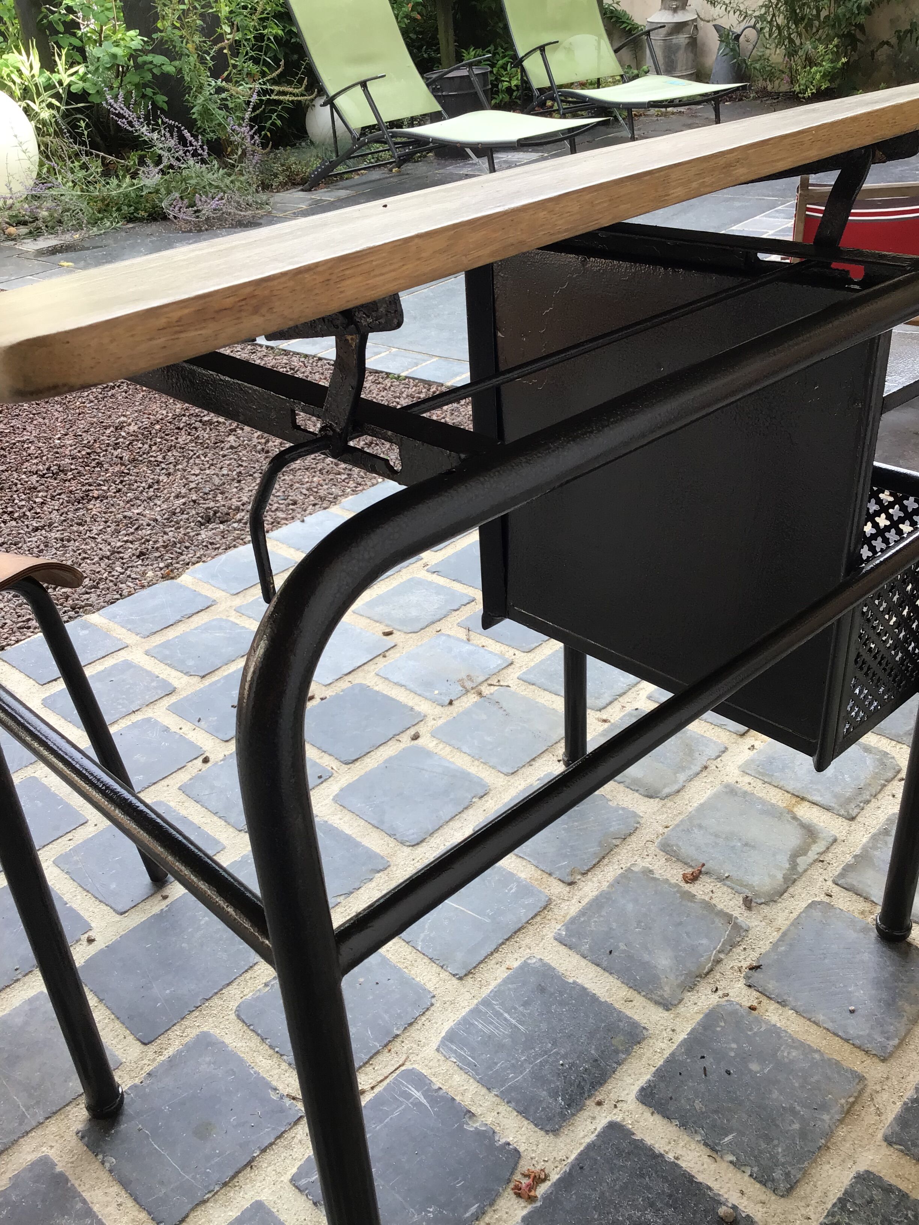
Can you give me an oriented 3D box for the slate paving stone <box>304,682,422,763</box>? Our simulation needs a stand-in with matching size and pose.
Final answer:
[{"bbox_3d":[-0.139,0.157,1.471,0.134,0.025,0.136,22,38,39],"label":"slate paving stone"}]

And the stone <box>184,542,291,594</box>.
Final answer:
[{"bbox_3d":[-0.390,-0.067,2.001,0.139,0.030,0.151,22,39,39],"label":"stone"}]

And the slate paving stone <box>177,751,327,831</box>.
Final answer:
[{"bbox_3d":[-0.265,0.234,1.445,0.141,0.030,0.147,22,38,38],"label":"slate paving stone"}]

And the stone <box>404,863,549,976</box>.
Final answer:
[{"bbox_3d":[-0.002,0.337,1.226,0.152,0.030,0.150,23,39,39],"label":"stone"}]

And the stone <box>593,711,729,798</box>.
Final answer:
[{"bbox_3d":[0.237,0.184,1.369,0.136,0.025,0.137,22,38,39],"label":"stone"}]

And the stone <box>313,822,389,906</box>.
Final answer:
[{"bbox_3d":[-0.172,0.295,1.224,0.141,0.025,0.137,22,38,39],"label":"stone"}]

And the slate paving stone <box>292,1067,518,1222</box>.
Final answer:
[{"bbox_3d":[-0.045,0.491,0.955,0.135,0.030,0.148,21,38,38],"label":"slate paving stone"}]

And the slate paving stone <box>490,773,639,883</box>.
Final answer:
[{"bbox_3d":[0.122,0.269,1.331,0.144,0.030,0.150,23,39,39],"label":"slate paving stone"}]

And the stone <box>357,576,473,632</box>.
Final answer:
[{"bbox_3d":[-0.074,0.000,1.838,0.143,0.030,0.145,22,38,38],"label":"stone"}]

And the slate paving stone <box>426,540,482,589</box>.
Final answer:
[{"bbox_3d":[0.038,-0.069,1.855,0.137,0.025,0.140,22,38,39],"label":"slate paving stone"}]

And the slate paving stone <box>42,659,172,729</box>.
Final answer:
[{"bbox_3d":[-0.523,0.138,1.652,0.141,0.030,0.146,22,38,38],"label":"slate paving stone"}]

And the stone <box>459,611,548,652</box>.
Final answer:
[{"bbox_3d":[0.101,0.024,1.772,0.145,0.030,0.146,22,38,39],"label":"stone"}]

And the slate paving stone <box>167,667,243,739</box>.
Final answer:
[{"bbox_3d":[-0.309,0.137,1.530,0.137,0.025,0.137,22,38,39],"label":"slate paving stone"}]

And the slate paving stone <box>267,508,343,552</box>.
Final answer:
[{"bbox_3d":[-0.264,-0.142,2.119,0.143,0.030,0.150,23,39,39],"label":"slate paving stone"}]

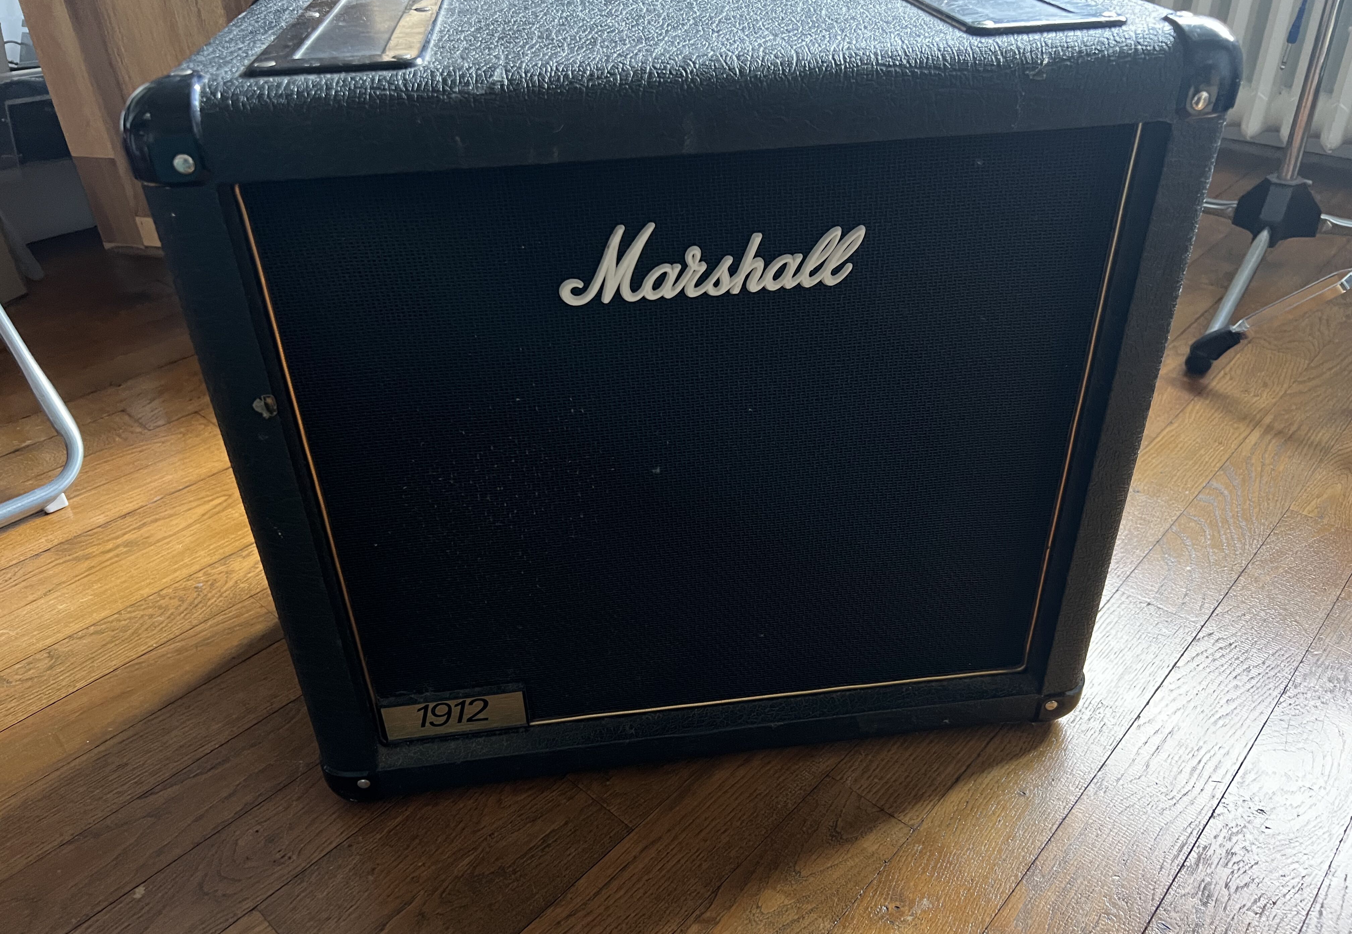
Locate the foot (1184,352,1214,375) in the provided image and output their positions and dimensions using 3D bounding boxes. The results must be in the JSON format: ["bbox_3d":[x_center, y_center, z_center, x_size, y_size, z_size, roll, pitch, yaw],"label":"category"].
[{"bbox_3d":[0.588,-0.119,1.141,0.028,0.020,0.028,16,38,25],"label":"foot"}]

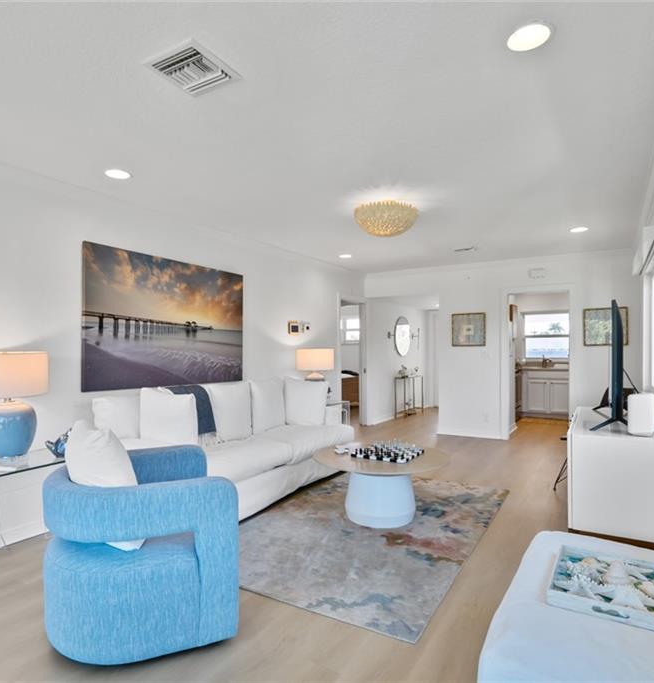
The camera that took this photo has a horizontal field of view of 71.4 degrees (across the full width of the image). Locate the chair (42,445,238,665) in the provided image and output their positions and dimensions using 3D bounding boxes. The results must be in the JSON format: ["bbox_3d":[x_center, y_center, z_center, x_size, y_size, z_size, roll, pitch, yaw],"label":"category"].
[{"bbox_3d":[-0.910,0.954,2.183,0.770,0.711,0.809,0,0,-25],"label":"chair"}]

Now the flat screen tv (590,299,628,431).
[{"bbox_3d":[1.954,0.150,3.093,0.250,0.770,1.180,0,-1,31],"label":"flat screen tv"}]

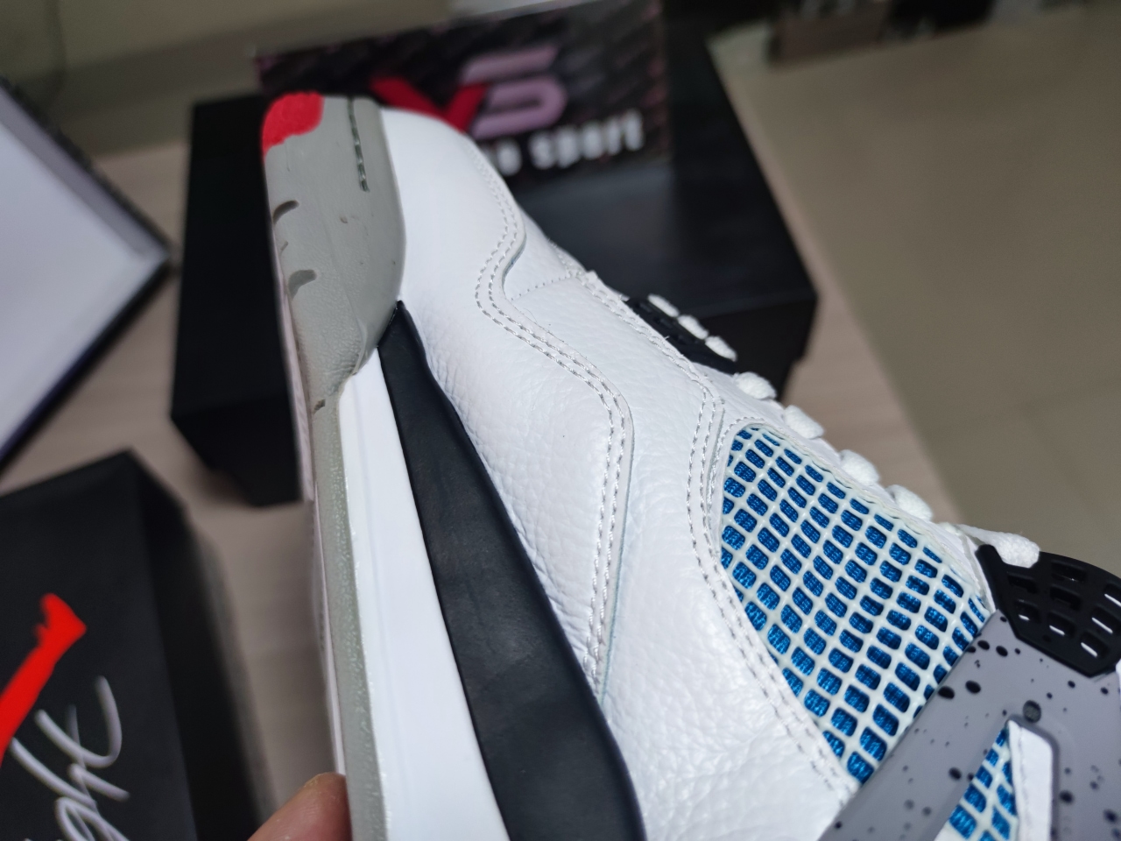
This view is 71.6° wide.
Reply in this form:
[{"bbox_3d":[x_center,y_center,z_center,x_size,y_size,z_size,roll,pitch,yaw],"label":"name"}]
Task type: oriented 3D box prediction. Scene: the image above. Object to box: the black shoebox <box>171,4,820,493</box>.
[{"bbox_3d":[-0.051,-0.111,0.521,0.347,0.116,0.250,-11,60,-3],"label":"black shoebox"}]

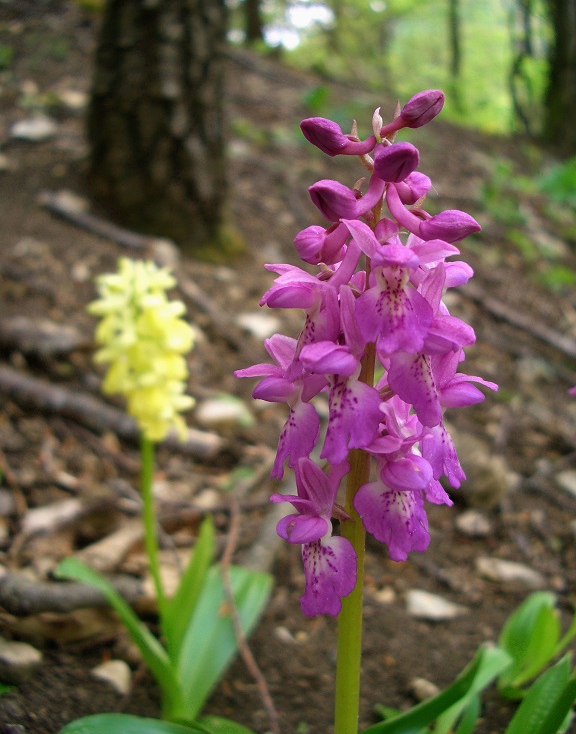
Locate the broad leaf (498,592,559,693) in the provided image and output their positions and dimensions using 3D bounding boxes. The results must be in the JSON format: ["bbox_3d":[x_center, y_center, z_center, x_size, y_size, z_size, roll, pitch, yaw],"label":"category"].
[{"bbox_3d":[0.122,0.140,0.395,0.025,0.048,0.018,12,-7,11],"label":"broad leaf"}]

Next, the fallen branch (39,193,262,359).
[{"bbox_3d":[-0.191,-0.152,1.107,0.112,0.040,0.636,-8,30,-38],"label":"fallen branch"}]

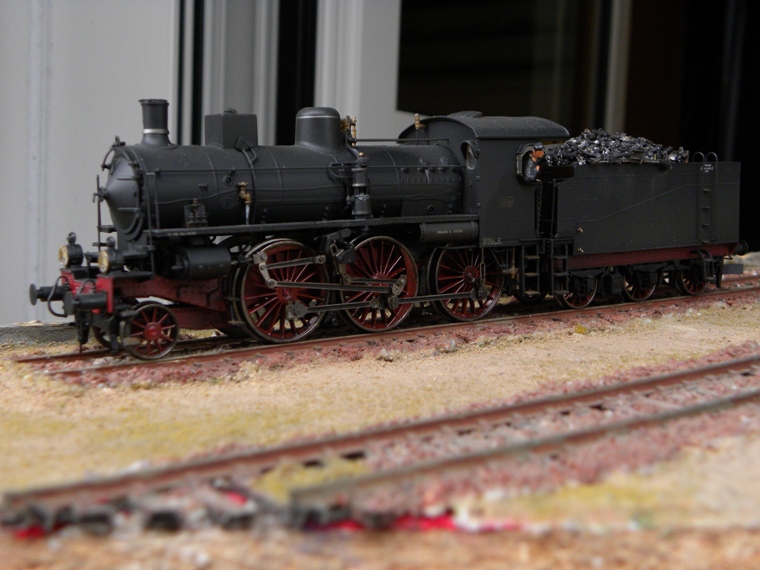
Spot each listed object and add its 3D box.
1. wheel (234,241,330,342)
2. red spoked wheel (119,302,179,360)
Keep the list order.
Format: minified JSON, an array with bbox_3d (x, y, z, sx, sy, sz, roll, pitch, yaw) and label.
[{"bbox_3d":[-0.020,0.001,0.239,0.022,0.022,0.003,-5,8,-35],"label":"wheel"},{"bbox_3d":[-0.045,0.009,0.222,0.011,0.011,0.003,-5,8,-35],"label":"red spoked wheel"}]

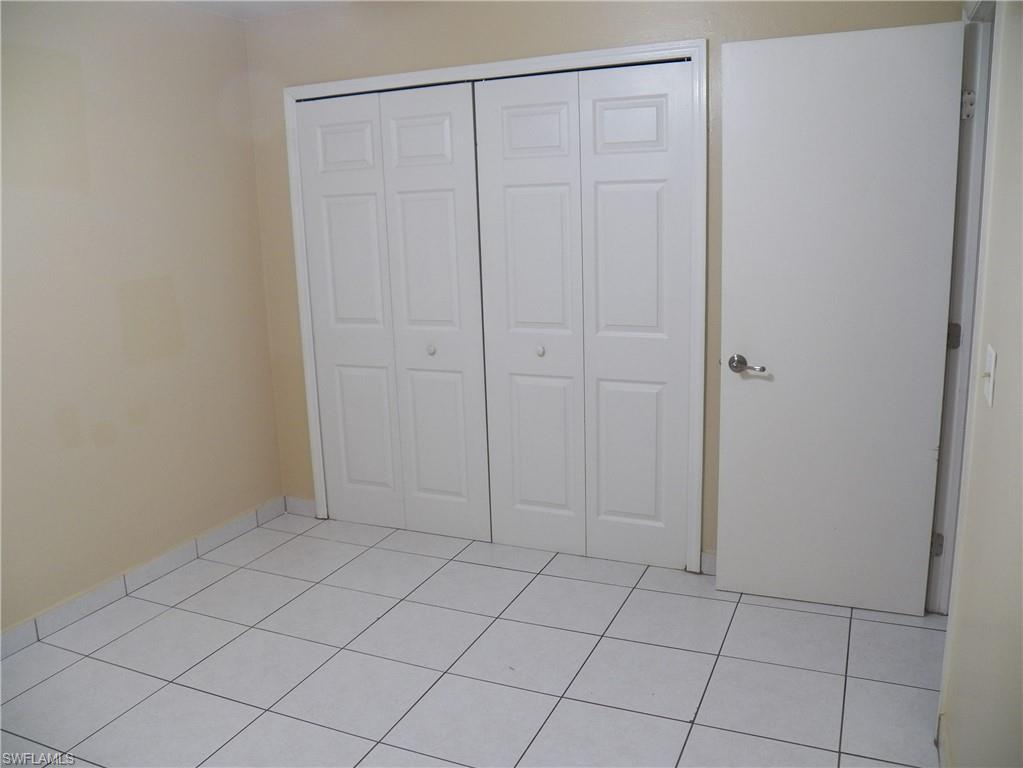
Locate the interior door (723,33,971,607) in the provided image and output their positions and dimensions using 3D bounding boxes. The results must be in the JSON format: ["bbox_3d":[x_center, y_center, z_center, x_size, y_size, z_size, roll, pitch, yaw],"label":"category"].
[{"bbox_3d":[1.131,-0.172,2.924,0.764,2.030,0.045,3,13,23],"label":"interior door"}]

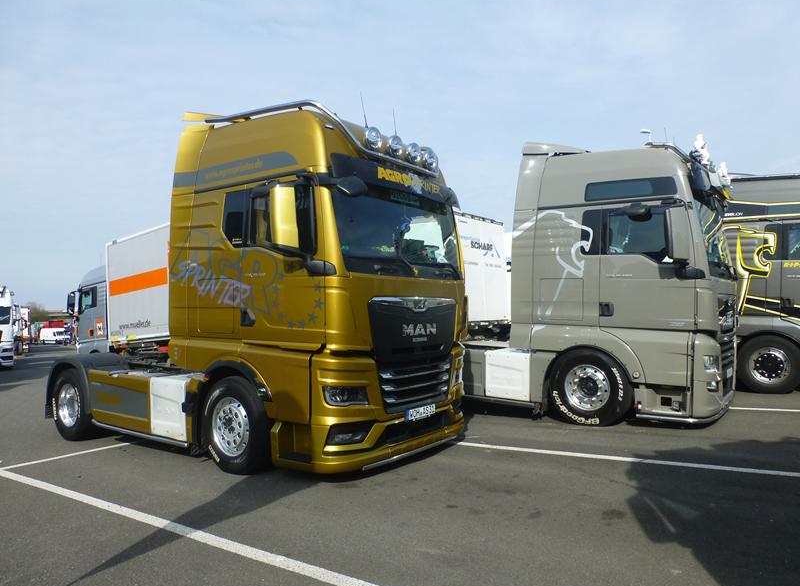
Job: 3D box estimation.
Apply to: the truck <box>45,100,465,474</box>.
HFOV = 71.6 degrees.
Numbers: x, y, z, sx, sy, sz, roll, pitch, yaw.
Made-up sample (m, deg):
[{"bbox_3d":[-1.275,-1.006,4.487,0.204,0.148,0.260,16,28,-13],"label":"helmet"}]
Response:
[{"bbox_3d":[-2.187,0.042,7.332,5.880,3.720,2.550,-3,-3,37],"label":"truck"}]

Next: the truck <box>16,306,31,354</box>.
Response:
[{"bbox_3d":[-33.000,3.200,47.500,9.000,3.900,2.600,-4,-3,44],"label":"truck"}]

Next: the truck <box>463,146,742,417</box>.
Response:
[{"bbox_3d":[1.838,-0.052,8.900,5.880,3.680,2.550,-3,-3,37],"label":"truck"}]

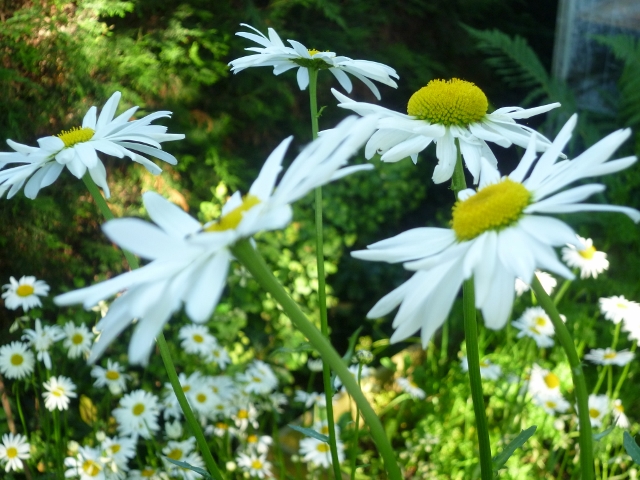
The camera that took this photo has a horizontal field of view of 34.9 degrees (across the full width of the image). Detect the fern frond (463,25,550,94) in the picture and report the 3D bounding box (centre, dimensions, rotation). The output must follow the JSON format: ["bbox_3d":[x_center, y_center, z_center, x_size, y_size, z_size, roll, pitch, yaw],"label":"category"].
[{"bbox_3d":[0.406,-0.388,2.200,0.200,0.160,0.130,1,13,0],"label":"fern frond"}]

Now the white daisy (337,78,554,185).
[{"bbox_3d":[0.045,-0.040,0.360,0.082,0.034,0.079,1,18,6],"label":"white daisy"}]

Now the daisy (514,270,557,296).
[{"bbox_3d":[0.360,0.073,1.700,0.070,0.024,0.070,0,26,0],"label":"daisy"}]

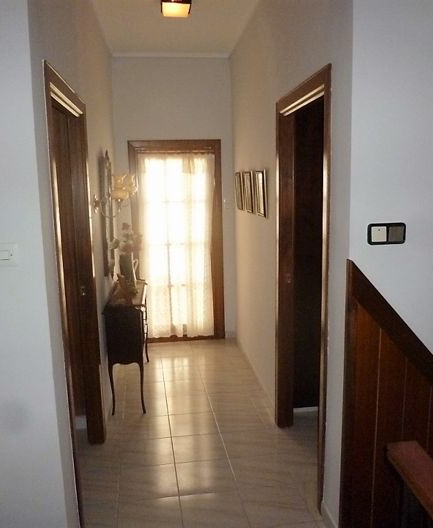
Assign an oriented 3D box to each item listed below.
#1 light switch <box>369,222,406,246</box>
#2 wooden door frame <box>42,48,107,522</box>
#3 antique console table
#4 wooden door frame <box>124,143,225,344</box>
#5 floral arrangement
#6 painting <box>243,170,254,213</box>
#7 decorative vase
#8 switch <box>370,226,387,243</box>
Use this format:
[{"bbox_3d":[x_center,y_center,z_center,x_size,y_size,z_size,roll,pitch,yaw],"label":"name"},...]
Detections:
[{"bbox_3d":[0.688,-0.118,1.956,0.157,0.082,0.016,-2,9,-9],"label":"light switch"},{"bbox_3d":[-0.730,0.191,2.473,0.125,2.080,0.975,-2,9,-6],"label":"wooden door frame"},{"bbox_3d":[-0.683,0.614,3.934,0.273,0.777,1.100,-2,9,-6],"label":"antique console table"},{"bbox_3d":[-0.382,-0.197,4.955,0.910,2.040,0.110,-2,9,-9],"label":"wooden door frame"},{"bbox_3d":[-0.734,-0.188,3.984,0.250,0.275,0.240,-2,9,-6],"label":"floral arrangement"},{"bbox_3d":[0.265,-0.588,3.990,0.030,0.324,0.300,-2,9,-6],"label":"painting"},{"bbox_3d":[-0.730,0.060,4.034,0.140,0.290,0.140,-2,9,-6],"label":"decorative vase"},{"bbox_3d":[0.654,-0.116,1.951,0.062,0.063,0.016,-2,9,-9],"label":"switch"}]

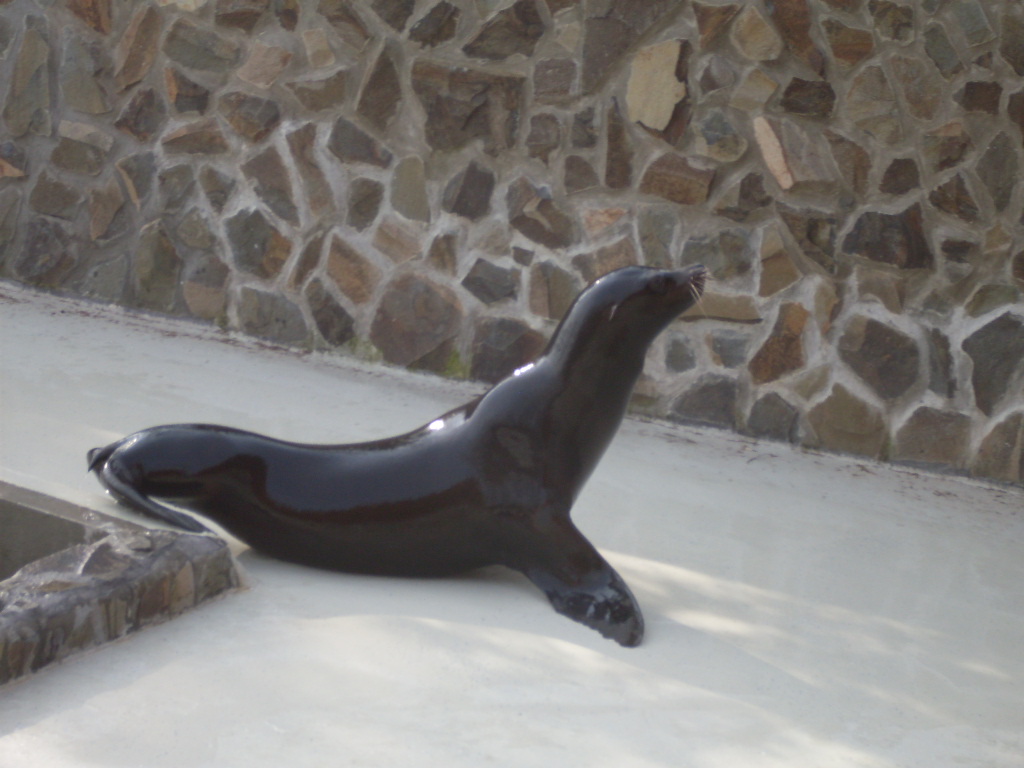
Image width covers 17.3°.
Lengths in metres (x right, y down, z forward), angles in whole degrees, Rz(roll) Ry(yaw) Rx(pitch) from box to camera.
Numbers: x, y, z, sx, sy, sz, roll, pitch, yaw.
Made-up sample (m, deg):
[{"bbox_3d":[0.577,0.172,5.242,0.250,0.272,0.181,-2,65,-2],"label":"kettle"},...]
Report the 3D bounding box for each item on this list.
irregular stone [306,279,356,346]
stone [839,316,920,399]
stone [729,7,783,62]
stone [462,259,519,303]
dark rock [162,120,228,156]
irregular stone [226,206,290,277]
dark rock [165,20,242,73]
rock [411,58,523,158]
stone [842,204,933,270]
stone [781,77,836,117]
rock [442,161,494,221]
[{"bbox_3d":[-0.502,-0.212,9.678,0.165,0.197,0.090,11,23,28],"label":"irregular stone"},{"bbox_3d":[0.970,-0.068,8.783,0.244,0.214,0.090,11,20,33],"label":"stone"},{"bbox_3d":[0.640,-0.920,8.829,0.146,0.145,0.080,11,19,28],"label":"stone"},{"bbox_3d":[-0.060,-0.286,9.421,0.168,0.127,0.070,11,19,28],"label":"stone"},{"bbox_3d":[-0.894,-0.708,9.611,0.217,0.102,0.050,11,20,26],"label":"dark rock"},{"bbox_3d":[-0.722,-0.413,9.806,0.233,0.204,0.090,11,21,31],"label":"irregular stone"},{"bbox_3d":[-0.881,-0.987,9.818,0.300,0.152,0.090,11,20,33],"label":"dark rock"},{"bbox_3d":[-0.104,-0.759,9.178,0.341,0.252,0.117,11,20,26],"label":"rock"},{"bbox_3d":[0.975,-0.382,8.676,0.238,0.169,0.078,11,20,26],"label":"stone"},{"bbox_3d":[0.766,-0.737,8.674,0.145,0.101,0.050,11,20,26],"label":"stone"},{"bbox_3d":[-0.106,-0.546,9.402,0.179,0.182,0.090,11,20,33],"label":"rock"}]

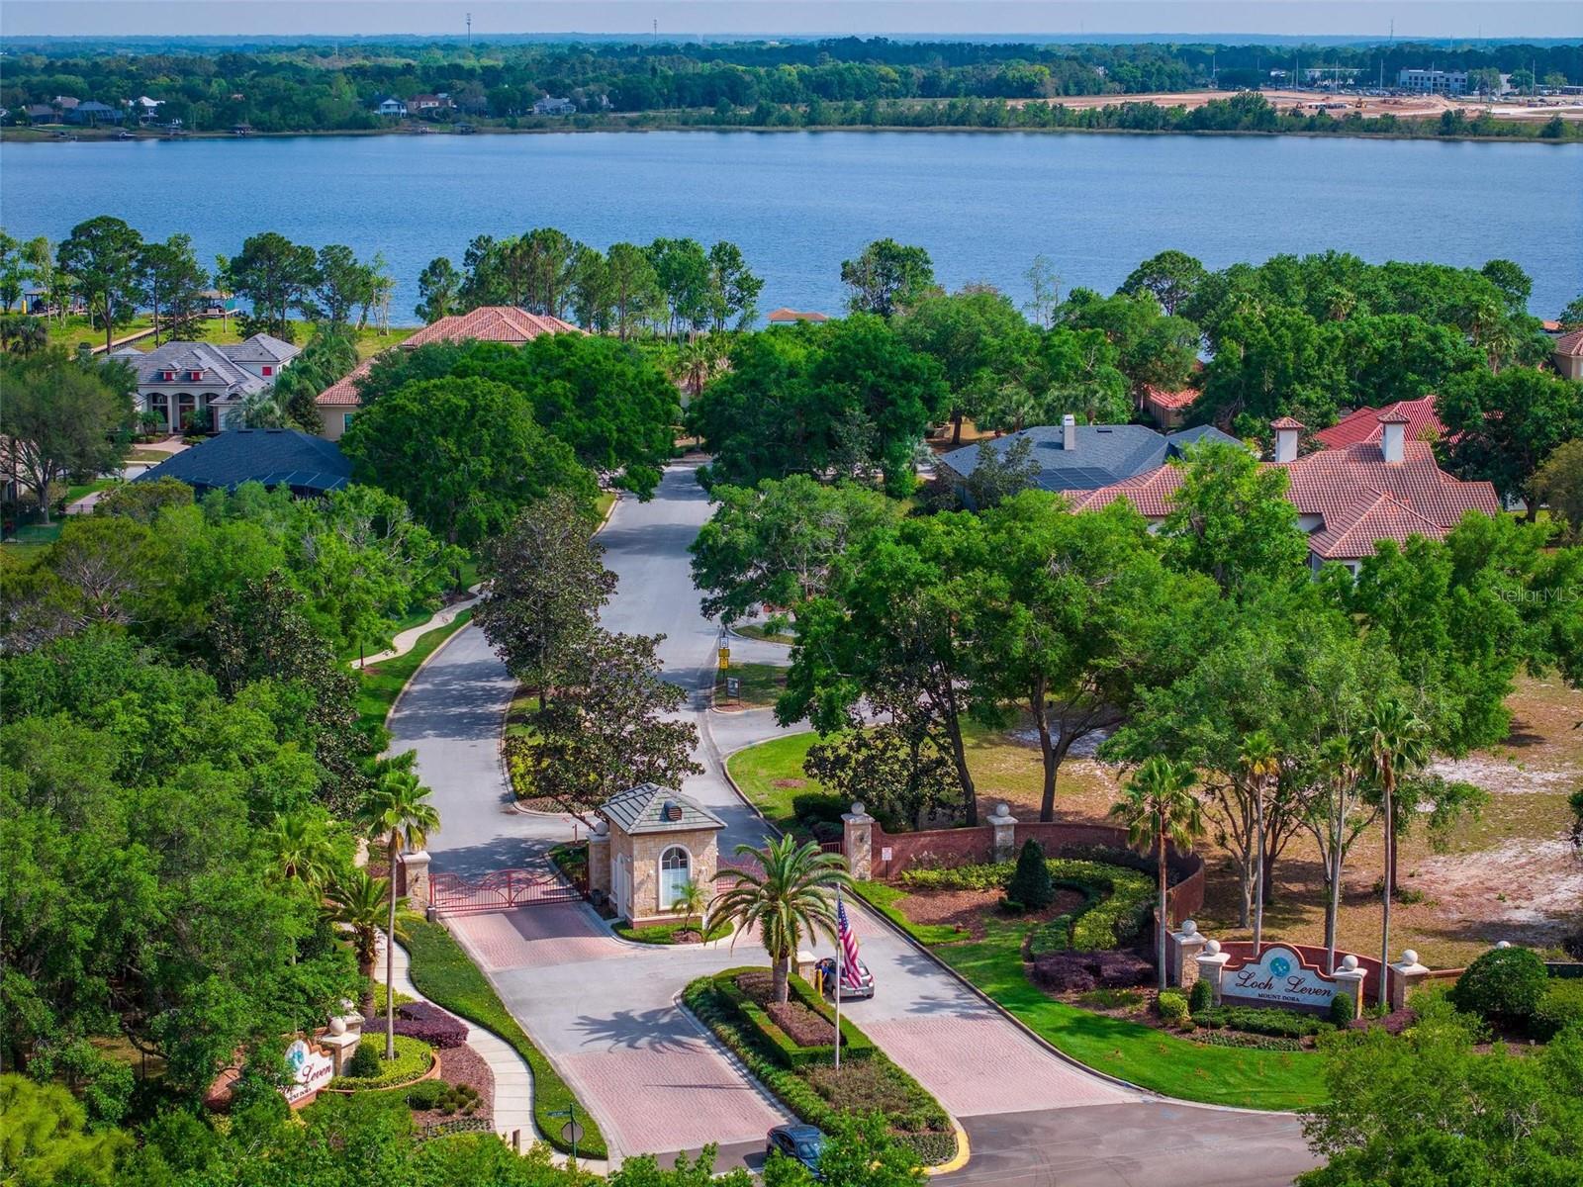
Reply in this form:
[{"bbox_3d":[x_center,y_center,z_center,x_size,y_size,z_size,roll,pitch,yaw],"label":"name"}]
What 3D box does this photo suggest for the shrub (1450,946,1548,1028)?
[{"bbox_3d":[31.169,17.223,141.126,4.300,3.258,4.200,0,10,0],"label":"shrub"}]

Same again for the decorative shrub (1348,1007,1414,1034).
[{"bbox_3d":[25.329,18.387,137.156,2.700,0.800,1.300,3,10,15],"label":"decorative shrub"}]

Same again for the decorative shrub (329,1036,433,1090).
[{"bbox_3d":[-17.266,19.627,133.675,4.392,0.900,5.020,0,10,0],"label":"decorative shrub"}]

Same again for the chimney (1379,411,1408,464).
[{"bbox_3d":[45.390,-11.865,241.321,2.050,3.700,2.050,0,10,0],"label":"chimney"}]

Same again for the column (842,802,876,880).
[{"bbox_3d":[3.249,11.902,154.564,1.300,3.780,1.300,-3,10,-17],"label":"column"}]

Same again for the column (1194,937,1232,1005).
[{"bbox_3d":[18.924,16.951,143.646,1.280,2.923,1.280,4,11,23],"label":"column"}]

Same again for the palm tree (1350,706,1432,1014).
[{"bbox_3d":[26.184,11.339,139.703,3.400,13.840,3.400,2,10,10],"label":"palm tree"}]

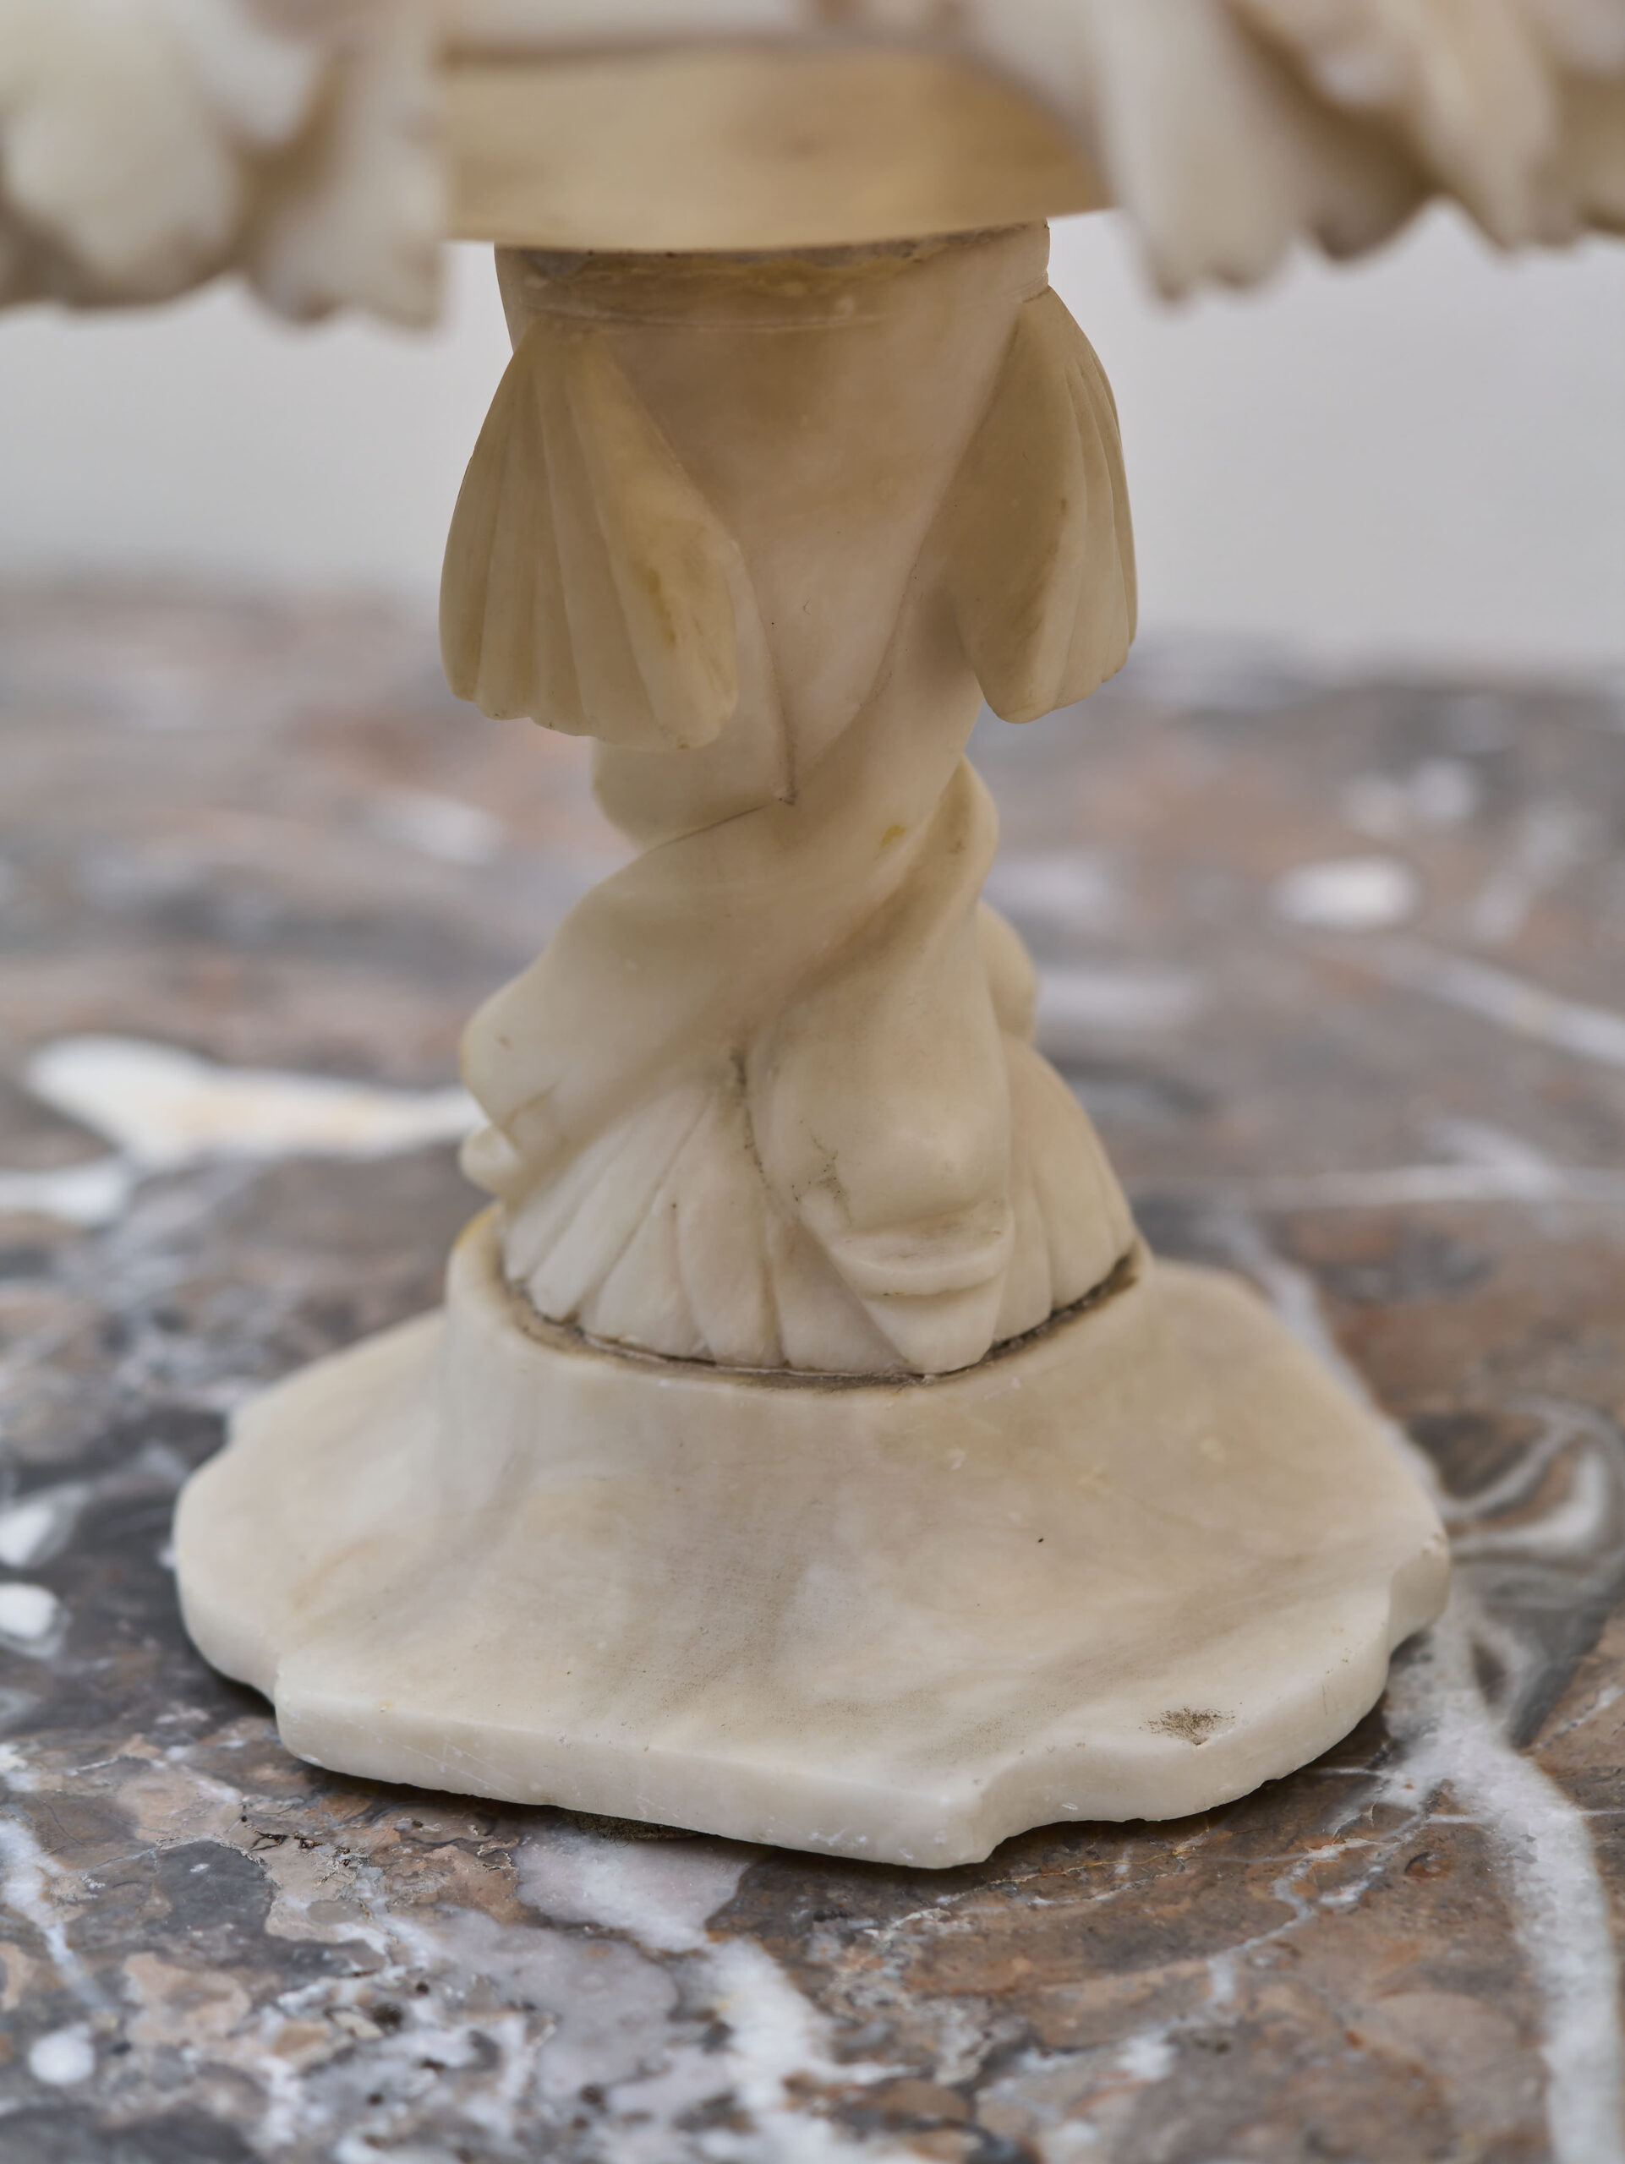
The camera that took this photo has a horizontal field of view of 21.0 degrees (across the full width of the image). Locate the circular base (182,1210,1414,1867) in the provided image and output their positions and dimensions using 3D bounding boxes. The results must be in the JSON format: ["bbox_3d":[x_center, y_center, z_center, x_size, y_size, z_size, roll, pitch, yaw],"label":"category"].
[{"bbox_3d":[0.001,0.038,0.546,0.157,0.042,0.150,5,21,17],"label":"circular base"}]

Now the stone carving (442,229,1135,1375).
[{"bbox_3d":[-0.003,-0.039,0.514,0.082,0.129,0.081,-2,20,0],"label":"stone carving"}]

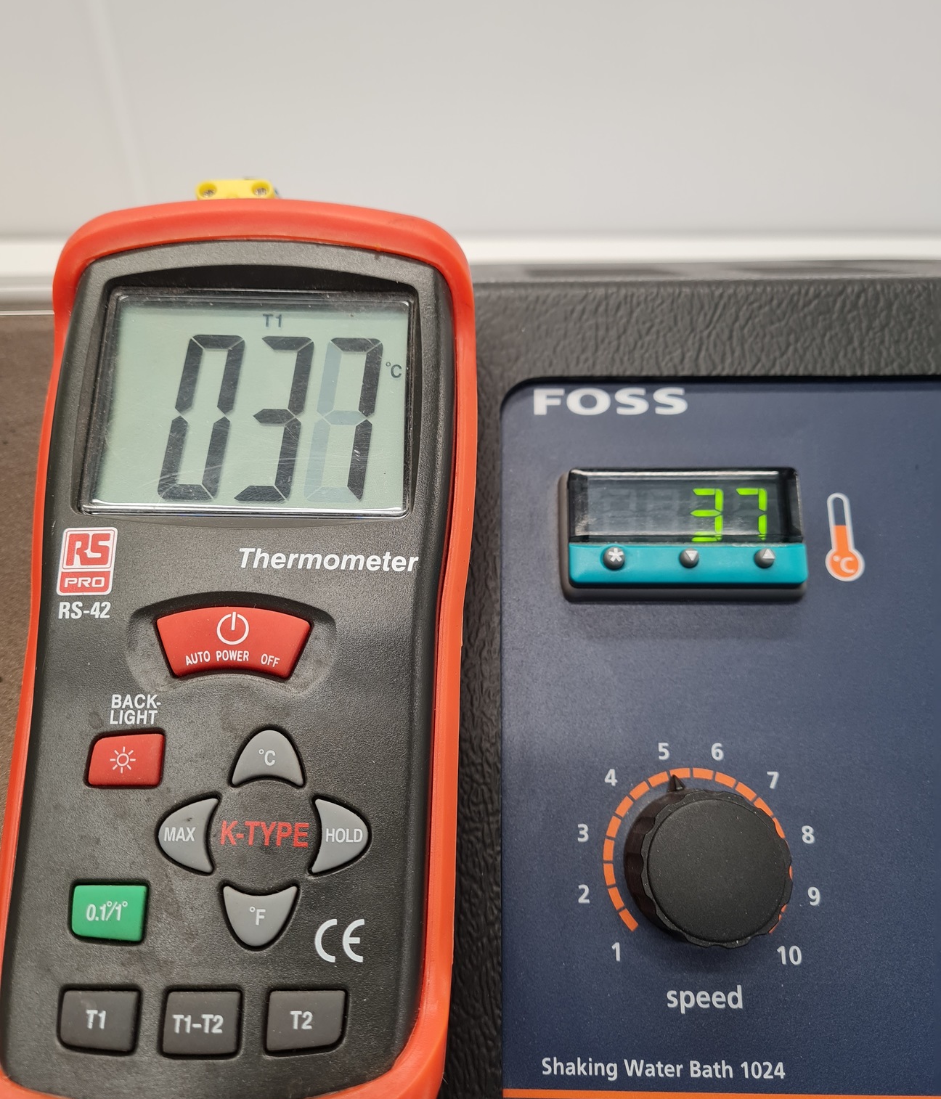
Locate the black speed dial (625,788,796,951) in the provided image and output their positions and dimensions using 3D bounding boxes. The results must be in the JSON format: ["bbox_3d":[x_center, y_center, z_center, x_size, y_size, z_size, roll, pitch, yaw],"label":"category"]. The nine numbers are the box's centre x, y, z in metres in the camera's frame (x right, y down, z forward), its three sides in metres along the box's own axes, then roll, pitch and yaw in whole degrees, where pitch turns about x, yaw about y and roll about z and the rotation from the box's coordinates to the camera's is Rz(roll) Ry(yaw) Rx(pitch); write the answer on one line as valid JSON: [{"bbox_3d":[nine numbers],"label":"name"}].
[{"bbox_3d":[0.043,0.058,0.172,0.026,0.019,0.027,0,75,2],"label":"black speed dial"}]

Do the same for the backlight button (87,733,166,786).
[{"bbox_3d":[-0.052,0.032,0.144,0.011,0.003,0.008,0,75,0],"label":"backlight button"}]

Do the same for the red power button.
[{"bbox_3d":[-0.037,0.015,0.149,0.024,0.003,0.011,0,75,0],"label":"red power button"}]

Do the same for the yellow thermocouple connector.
[{"bbox_3d":[-0.046,-0.062,0.186,0.016,0.008,0.019,0,75,0],"label":"yellow thermocouple connector"}]

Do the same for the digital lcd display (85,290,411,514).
[{"bbox_3d":[-0.037,-0.026,0.162,0.054,0.004,0.042,0,75,0],"label":"digital lcd display"}]

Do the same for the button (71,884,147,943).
[{"bbox_3d":[-0.053,0.053,0.138,0.011,0.003,0.008,0,75,0],"label":"button"}]

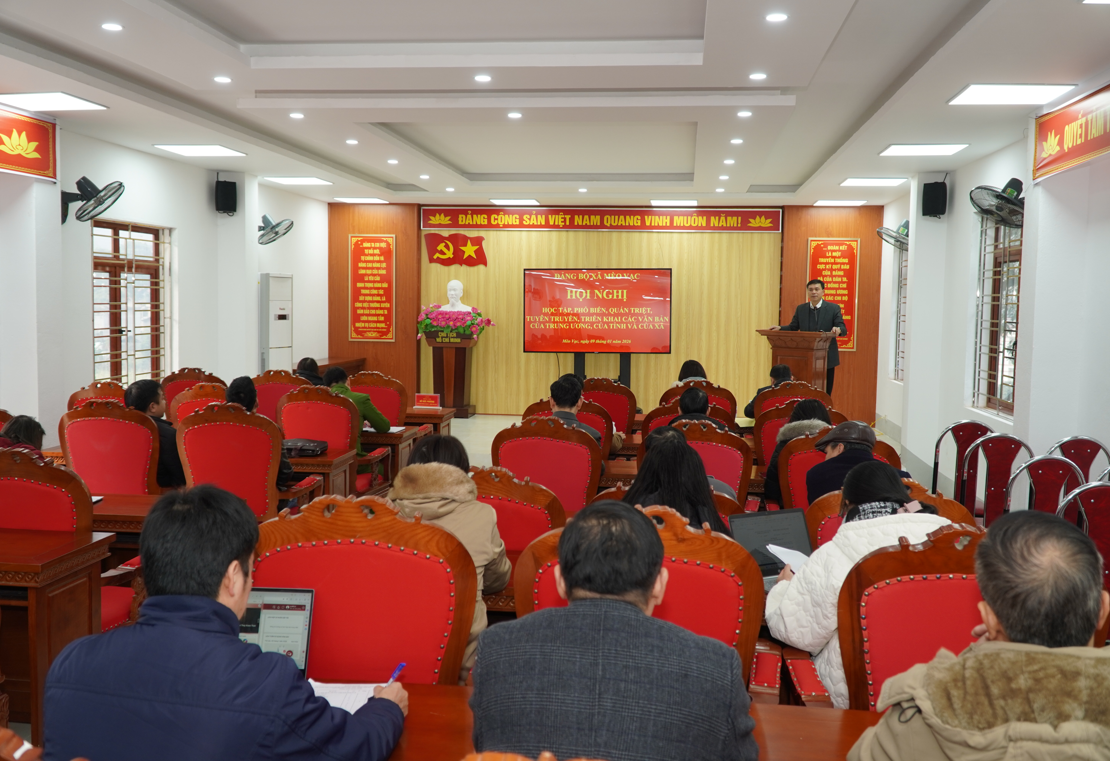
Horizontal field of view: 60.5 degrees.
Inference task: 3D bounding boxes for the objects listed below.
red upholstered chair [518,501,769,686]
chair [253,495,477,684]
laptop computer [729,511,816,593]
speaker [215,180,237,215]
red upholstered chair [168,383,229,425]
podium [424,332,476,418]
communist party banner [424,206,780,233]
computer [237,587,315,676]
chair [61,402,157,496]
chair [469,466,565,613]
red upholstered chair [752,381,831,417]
[{"bbox_3d":[0.216,0.837,2.703,0.650,1.100,0.620,1,5,3],"label":"red upholstered chair"},{"bbox_3d":[-0.419,0.773,2.351,0.660,1.110,0.650,1,5,4],"label":"chair"},{"bbox_3d":[0.741,0.535,2.941,0.315,0.205,0.265,-1,5,-26],"label":"laptop computer"},{"bbox_3d":[-3.081,-1.718,8.911,0.180,0.265,0.170,-2,6,-30],"label":"speaker"},{"bbox_3d":[-2.192,0.511,6.326,0.630,1.050,0.620,1,5,0],"label":"red upholstered chair"},{"bbox_3d":[-1.356,-0.085,12.711,0.660,1.180,0.480,2,5,8],"label":"podium"},{"bbox_3d":[0.501,-1.923,11.366,4.302,0.280,0.050,2,5,8],"label":"communist party banner"},{"bbox_3d":[-0.681,0.519,1.892,0.320,0.200,0.270,1,5,2],"label":"computer"},{"bbox_3d":[-2.242,0.629,5.164,0.660,1.110,0.650,2,5,8],"label":"chair"},{"bbox_3d":[-0.205,0.810,3.468,0.660,1.110,0.650,2,5,8],"label":"chair"},{"bbox_3d":[1.743,0.503,7.277,0.630,1.050,0.620,1,5,2],"label":"red upholstered chair"}]

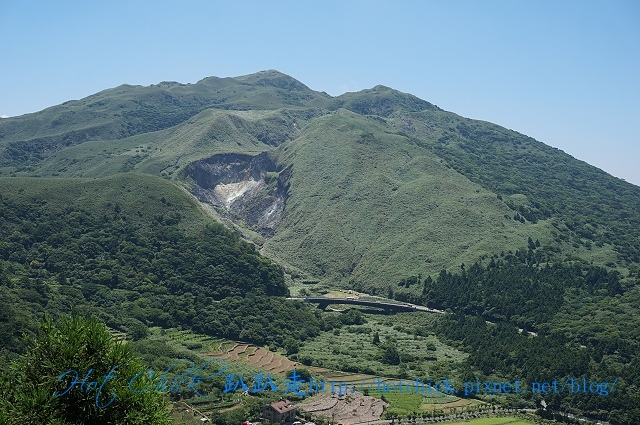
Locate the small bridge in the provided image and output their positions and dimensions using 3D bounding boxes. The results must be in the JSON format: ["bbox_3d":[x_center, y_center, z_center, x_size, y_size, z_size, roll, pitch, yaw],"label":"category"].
[{"bbox_3d":[23.700,74.800,640.000,107.000,10.500,10.000,0,1,20],"label":"small bridge"}]

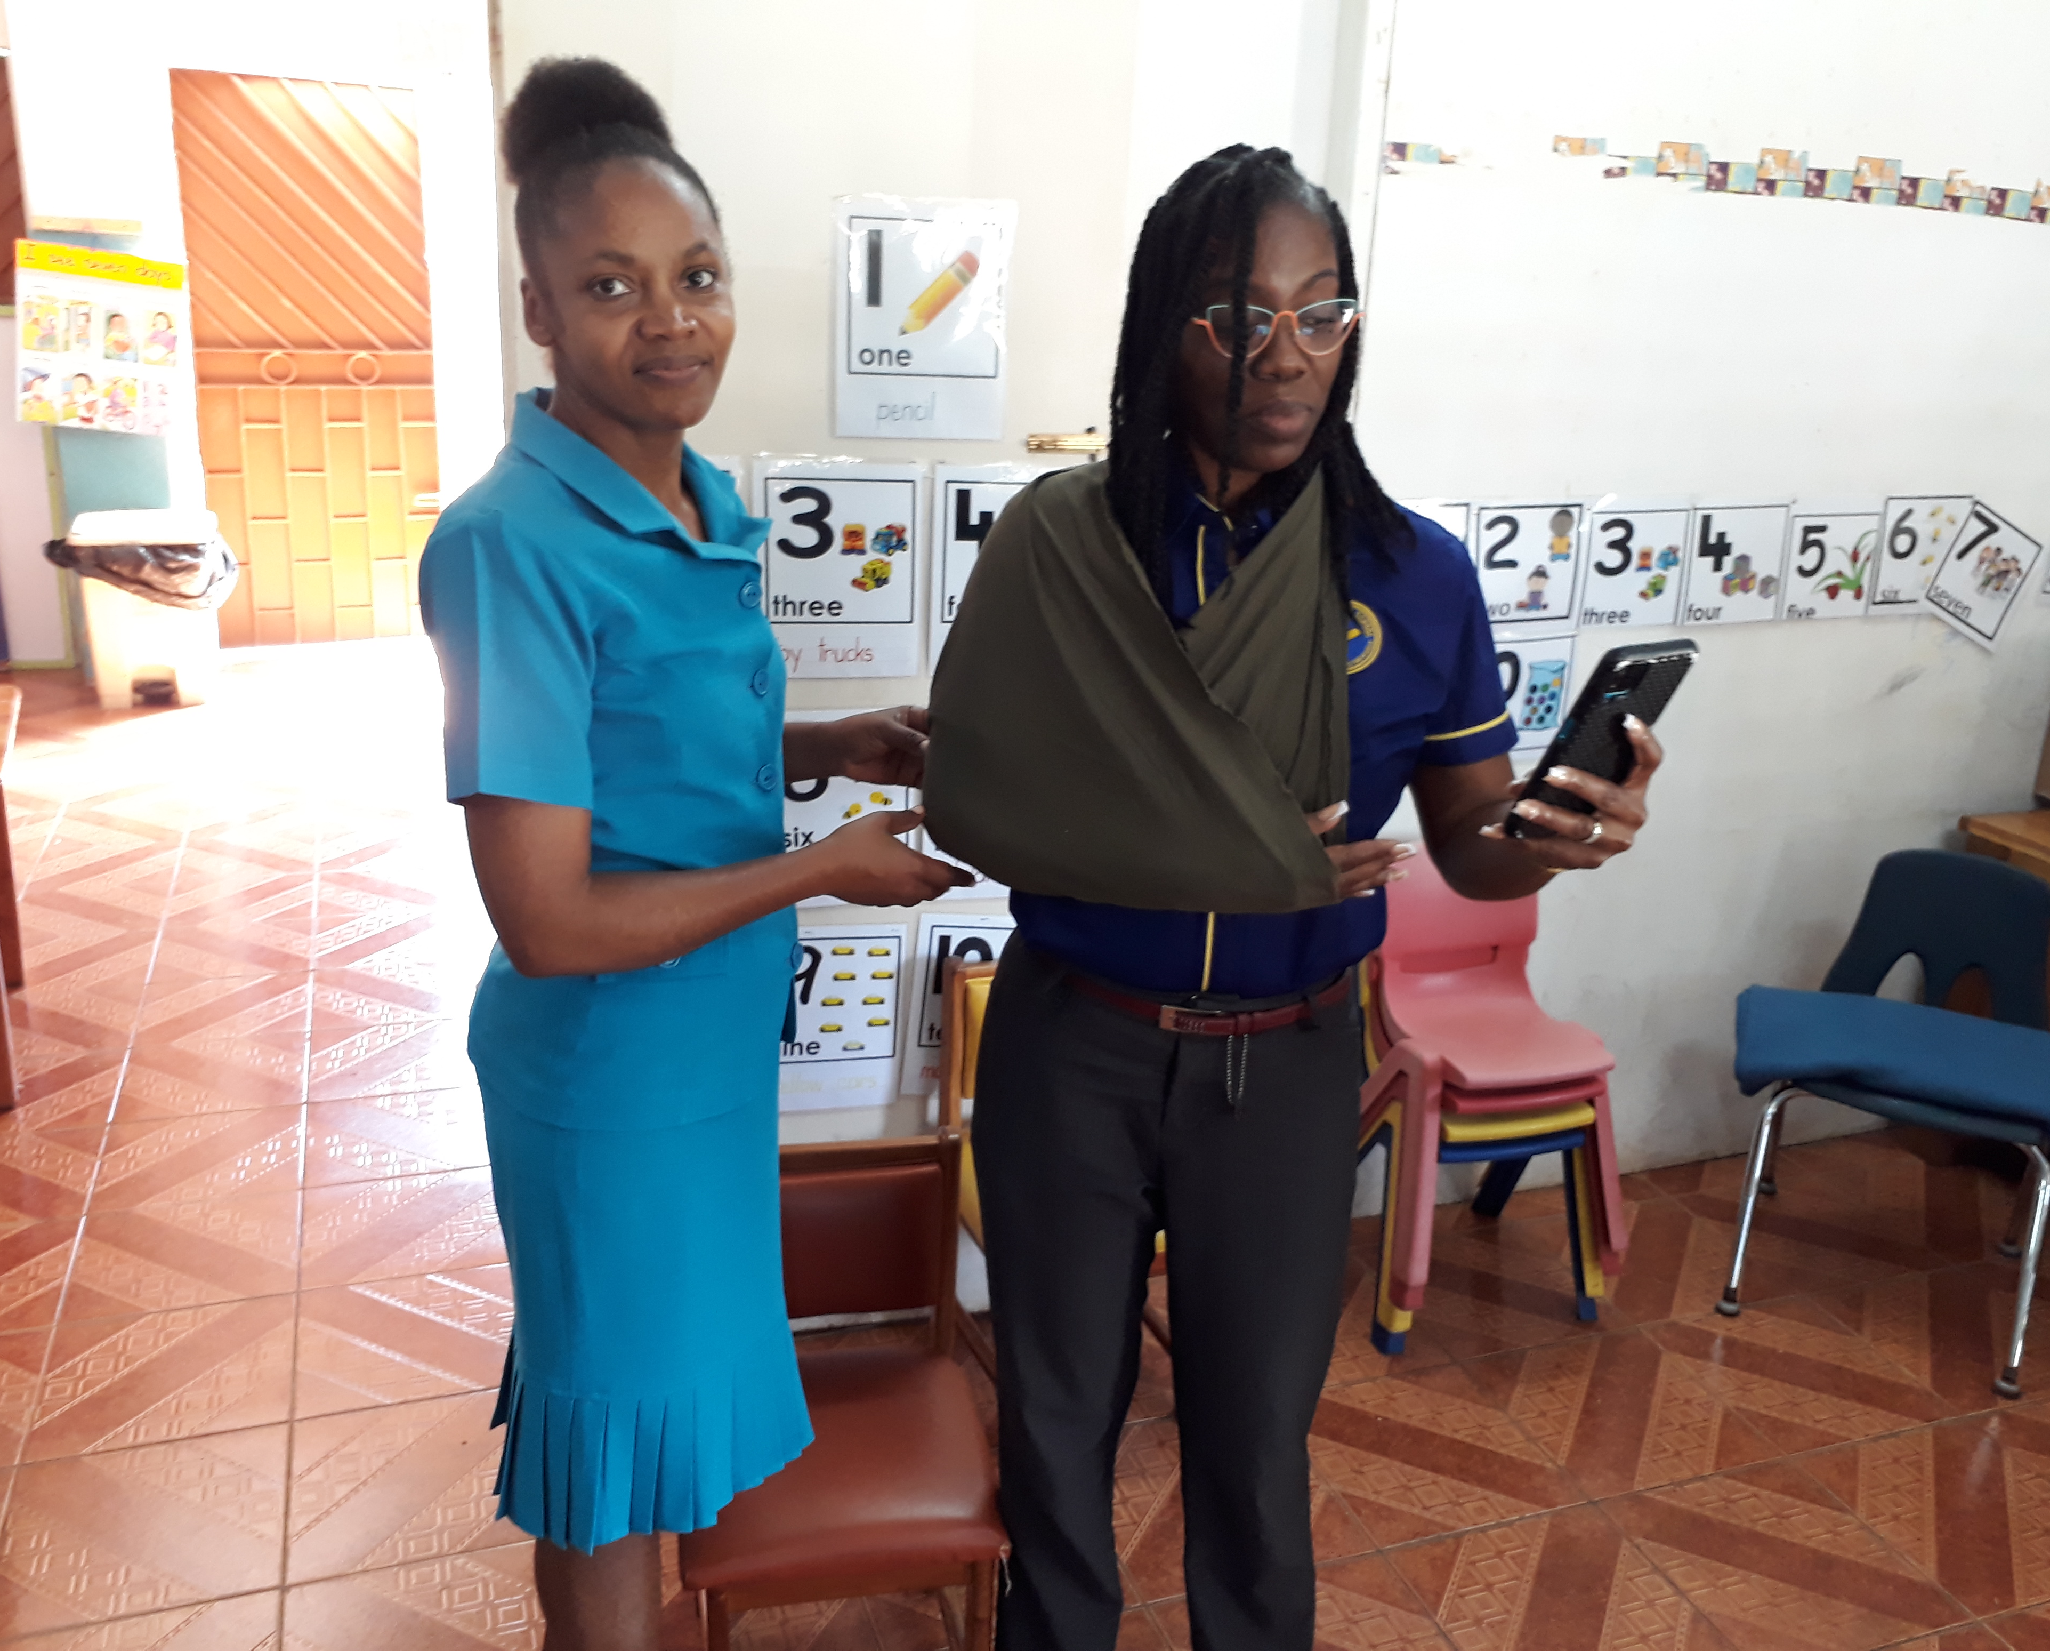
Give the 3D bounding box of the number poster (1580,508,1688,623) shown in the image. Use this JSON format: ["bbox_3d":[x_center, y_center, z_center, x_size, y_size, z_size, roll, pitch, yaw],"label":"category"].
[{"bbox_3d":[1.004,-0.425,2.823,0.198,0.197,0.008,-5,19,-20],"label":"number poster"}]

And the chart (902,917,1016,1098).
[{"bbox_3d":[-0.057,0.268,2.516,0.223,0.287,0.008,2,17,-17],"label":"chart"}]

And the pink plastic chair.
[{"bbox_3d":[0.717,0.388,2.712,0.420,0.680,0.410,-3,18,-20],"label":"pink plastic chair"}]

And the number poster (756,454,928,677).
[{"bbox_3d":[-0.244,-0.335,2.264,0.222,0.289,0.008,-2,18,-16],"label":"number poster"}]

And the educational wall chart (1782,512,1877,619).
[{"bbox_3d":[1.395,-0.446,2.969,0.188,0.184,0.008,-5,19,-20],"label":"educational wall chart"}]

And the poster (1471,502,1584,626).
[{"bbox_3d":[0.807,-0.416,2.749,0.200,0.194,0.008,-5,19,-20],"label":"poster"}]

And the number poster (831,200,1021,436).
[{"bbox_3d":[-0.129,-0.645,2.199,0.226,0.293,0.008,-3,18,-16],"label":"number poster"}]

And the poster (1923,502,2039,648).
[{"bbox_3d":[1.728,-0.449,3.097,0.202,0.210,0.008,21,8,-26],"label":"poster"}]

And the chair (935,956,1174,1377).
[{"bbox_3d":[0.073,0.520,2.394,0.315,0.640,0.380,-5,19,-24],"label":"chair"}]

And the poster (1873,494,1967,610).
[{"bbox_3d":[1.592,-0.474,3.036,0.192,0.204,0.008,-5,19,-20],"label":"poster"}]

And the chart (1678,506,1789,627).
[{"bbox_3d":[1.199,-0.437,2.895,0.202,0.202,0.008,-5,19,-20],"label":"chart"}]

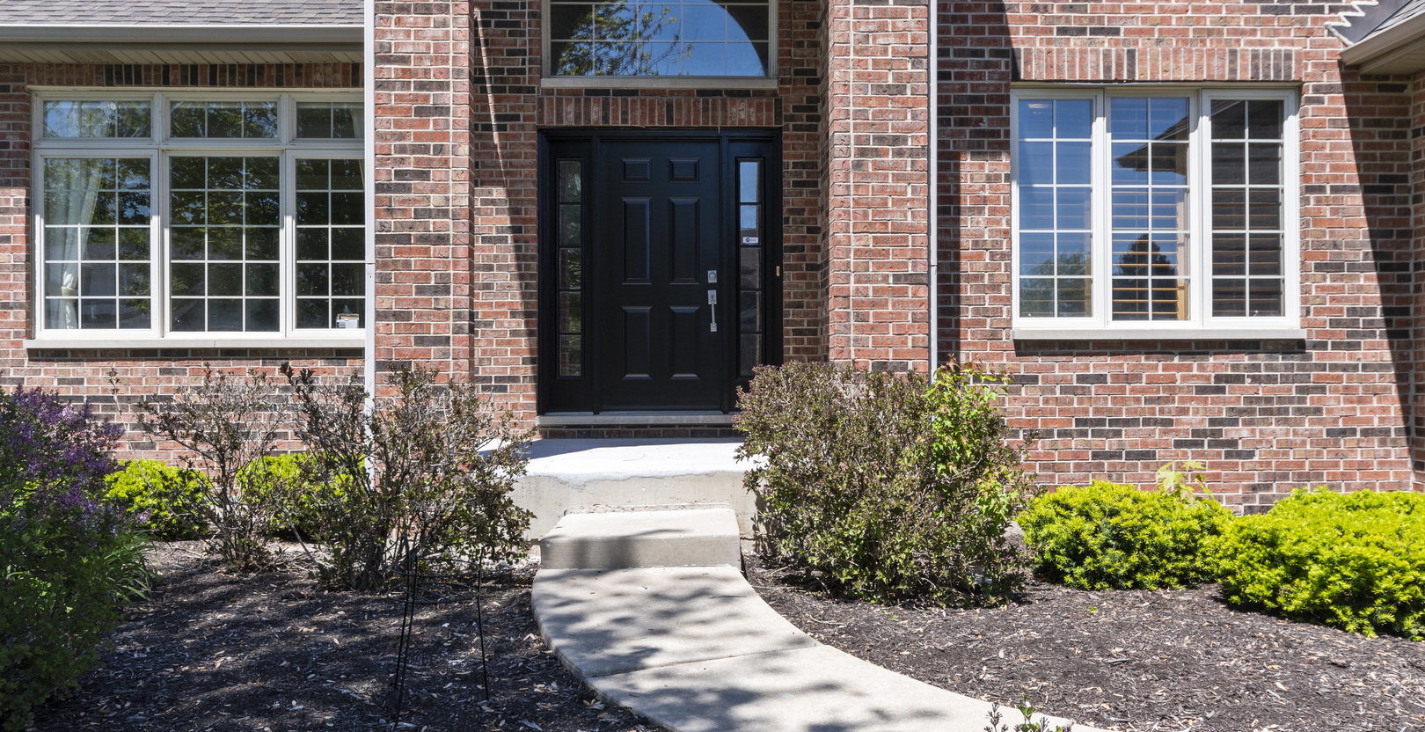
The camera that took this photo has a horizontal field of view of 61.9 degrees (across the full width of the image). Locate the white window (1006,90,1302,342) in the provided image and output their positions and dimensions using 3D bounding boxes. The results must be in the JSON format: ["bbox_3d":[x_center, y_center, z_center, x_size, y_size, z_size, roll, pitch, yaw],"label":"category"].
[{"bbox_3d":[2.720,-0.962,7.290,1.780,1.510,0.130,0,0,-1],"label":"white window"}]

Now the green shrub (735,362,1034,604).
[{"bbox_3d":[0.785,0.500,5.420,1.360,1.040,1.150,0,0,-1],"label":"green shrub"}]

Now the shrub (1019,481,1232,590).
[{"bbox_3d":[2.040,0.775,5.800,1.060,0.470,0.980,0,0,-1],"label":"shrub"}]

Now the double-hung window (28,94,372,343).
[{"bbox_3d":[-3.500,-1.085,8.600,2.720,1.800,0.130,0,0,-1],"label":"double-hung window"}]

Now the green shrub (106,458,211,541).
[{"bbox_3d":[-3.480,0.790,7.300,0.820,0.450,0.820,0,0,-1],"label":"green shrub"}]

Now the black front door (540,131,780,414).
[{"bbox_3d":[-0.387,-0.690,8.770,1.770,2.090,0.160,0,0,-1],"label":"black front door"}]

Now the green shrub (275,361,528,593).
[{"bbox_3d":[-1.385,0.500,5.420,1.150,1.030,1.050,0,0,-1],"label":"green shrub"}]

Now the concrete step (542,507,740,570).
[{"bbox_3d":[-0.330,0.857,5.850,0.910,0.155,0.880,0,0,-1],"label":"concrete step"}]

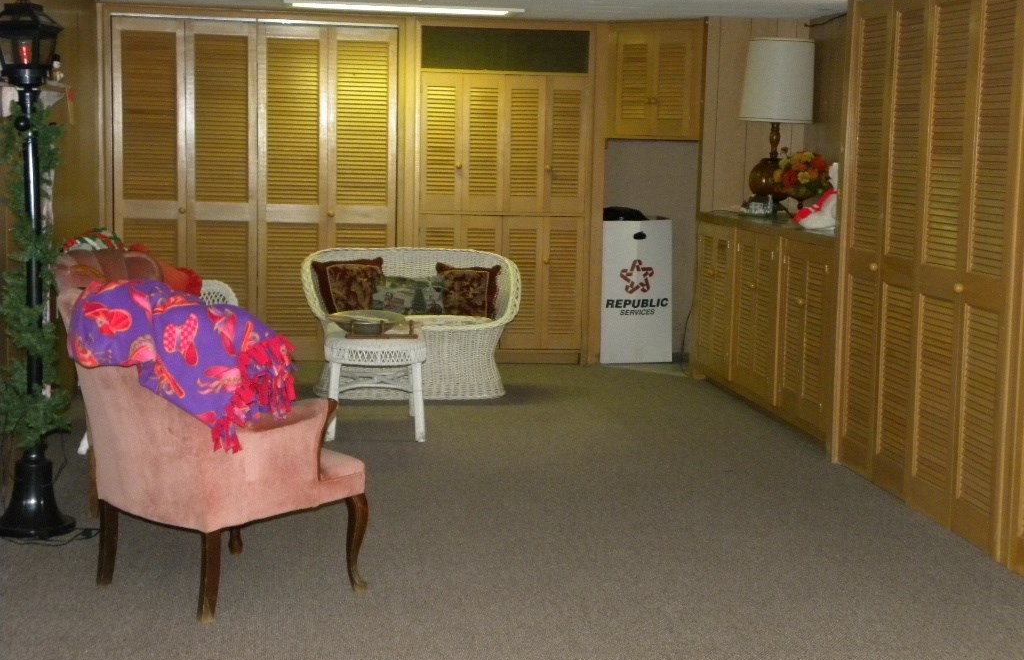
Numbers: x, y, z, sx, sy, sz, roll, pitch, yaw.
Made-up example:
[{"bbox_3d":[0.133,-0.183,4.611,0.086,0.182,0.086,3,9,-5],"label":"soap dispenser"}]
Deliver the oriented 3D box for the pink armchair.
[{"bbox_3d":[-0.891,0.331,5.231,0.700,0.920,0.730,7,9,43],"label":"pink armchair"}]

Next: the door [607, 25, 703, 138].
[{"bbox_3d":[0.838,-1.443,9.924,0.680,0.680,0.060,6,8,39],"label":"door"}]

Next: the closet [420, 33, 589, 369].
[{"bbox_3d":[-0.080,-0.837,10.710,1.100,2.070,0.450,0,6,-8],"label":"closet"}]

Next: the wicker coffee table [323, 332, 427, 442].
[{"bbox_3d":[-0.669,0.239,8.193,0.470,0.465,0.800,0,6,-8],"label":"wicker coffee table"}]

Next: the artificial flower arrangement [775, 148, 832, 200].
[{"bbox_3d":[1.626,-0.844,9.561,0.330,0.330,0.300,0,6,-8],"label":"artificial flower arrangement"}]

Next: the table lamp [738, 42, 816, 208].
[{"bbox_3d":[1.512,-1.167,9.783,0.430,1.000,0.430,0,6,-8],"label":"table lamp"}]

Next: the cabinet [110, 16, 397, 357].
[{"bbox_3d":[-1.562,-0.851,10.501,1.670,2.010,0.450,0,6,-8],"label":"cabinet"}]

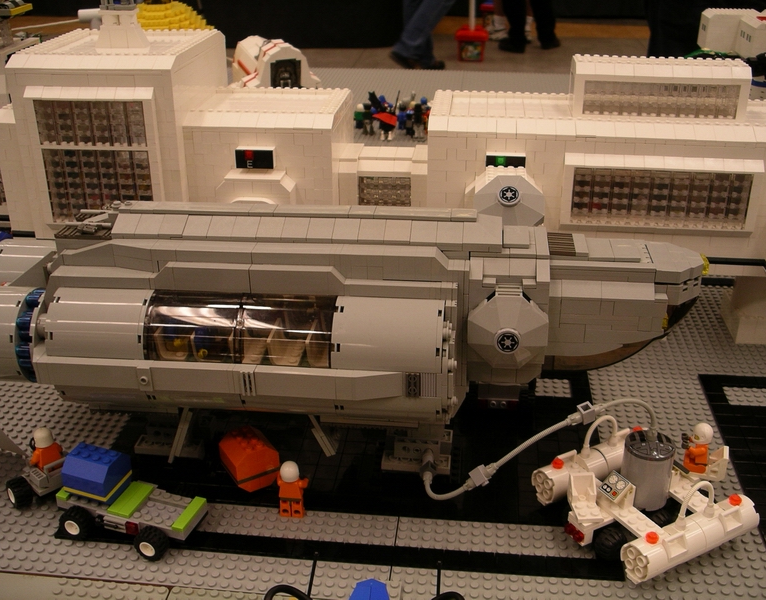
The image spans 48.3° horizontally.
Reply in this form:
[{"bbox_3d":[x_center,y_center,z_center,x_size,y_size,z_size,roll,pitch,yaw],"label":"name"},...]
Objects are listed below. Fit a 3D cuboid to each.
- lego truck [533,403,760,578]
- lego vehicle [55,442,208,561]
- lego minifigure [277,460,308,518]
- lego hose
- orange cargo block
[{"bbox_3d":[0.174,0.117,0.564,0.135,0.058,0.113,-13,28,-26],"label":"lego truck"},{"bbox_3d":[-0.163,0.126,0.554,0.098,0.055,0.052,8,26,17],"label":"lego vehicle"},{"bbox_3d":[-0.061,0.126,0.572,0.024,0.043,0.015,2,25,6],"label":"lego minifigure"},{"bbox_3d":[0.102,0.101,0.570,0.152,0.070,0.045,5,26,11],"label":"lego hose"},{"bbox_3d":[-0.095,0.112,0.606,0.032,0.034,0.032,-16,29,-30],"label":"orange cargo block"}]

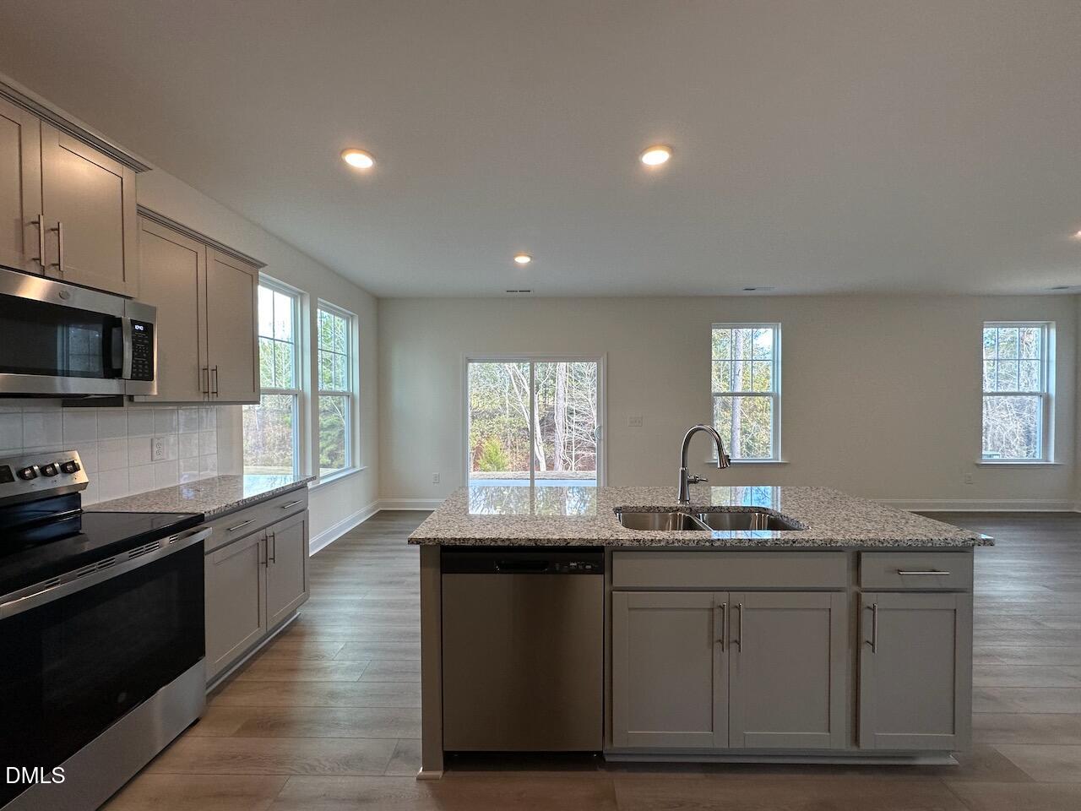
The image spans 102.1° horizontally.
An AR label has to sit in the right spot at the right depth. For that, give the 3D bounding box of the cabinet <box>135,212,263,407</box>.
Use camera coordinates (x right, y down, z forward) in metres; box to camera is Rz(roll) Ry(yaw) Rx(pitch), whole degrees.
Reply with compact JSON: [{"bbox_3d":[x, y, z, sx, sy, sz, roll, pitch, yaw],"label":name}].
[{"bbox_3d":[-1.988,-0.460,2.407,0.325,0.920,0.890,0,1,1],"label":"cabinet"}]

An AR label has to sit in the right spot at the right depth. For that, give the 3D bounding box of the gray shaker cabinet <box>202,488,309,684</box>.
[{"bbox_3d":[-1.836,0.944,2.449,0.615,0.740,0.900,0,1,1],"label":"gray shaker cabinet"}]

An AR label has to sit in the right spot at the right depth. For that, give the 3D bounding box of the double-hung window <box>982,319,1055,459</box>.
[{"bbox_3d":[5.982,-0.168,5.521,0.895,1.760,0.110,0,1,1],"label":"double-hung window"}]

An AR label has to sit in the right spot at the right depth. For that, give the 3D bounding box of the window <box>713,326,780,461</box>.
[{"bbox_3d":[2.613,-0.167,5.593,0.875,1.755,0.110,0,1,1],"label":"window"}]

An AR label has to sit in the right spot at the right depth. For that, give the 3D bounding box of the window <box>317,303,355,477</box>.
[{"bbox_3d":[-2.162,-0.138,4.616,0.110,1.765,0.880,0,1,1],"label":"window"}]

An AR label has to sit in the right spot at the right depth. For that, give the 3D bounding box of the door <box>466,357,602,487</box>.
[{"bbox_3d":[-0.072,0.357,5.643,1.770,1.990,0.120,0,1,1],"label":"door"}]

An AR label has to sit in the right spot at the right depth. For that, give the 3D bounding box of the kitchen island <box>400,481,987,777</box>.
[{"bbox_3d":[0.595,0.941,2.071,2.132,0.920,0.930,0,1,1],"label":"kitchen island"}]

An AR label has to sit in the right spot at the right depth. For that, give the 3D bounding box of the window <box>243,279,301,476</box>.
[{"bbox_3d":[-2.184,-0.123,3.584,0.110,1.765,0.895,0,1,1],"label":"window"}]

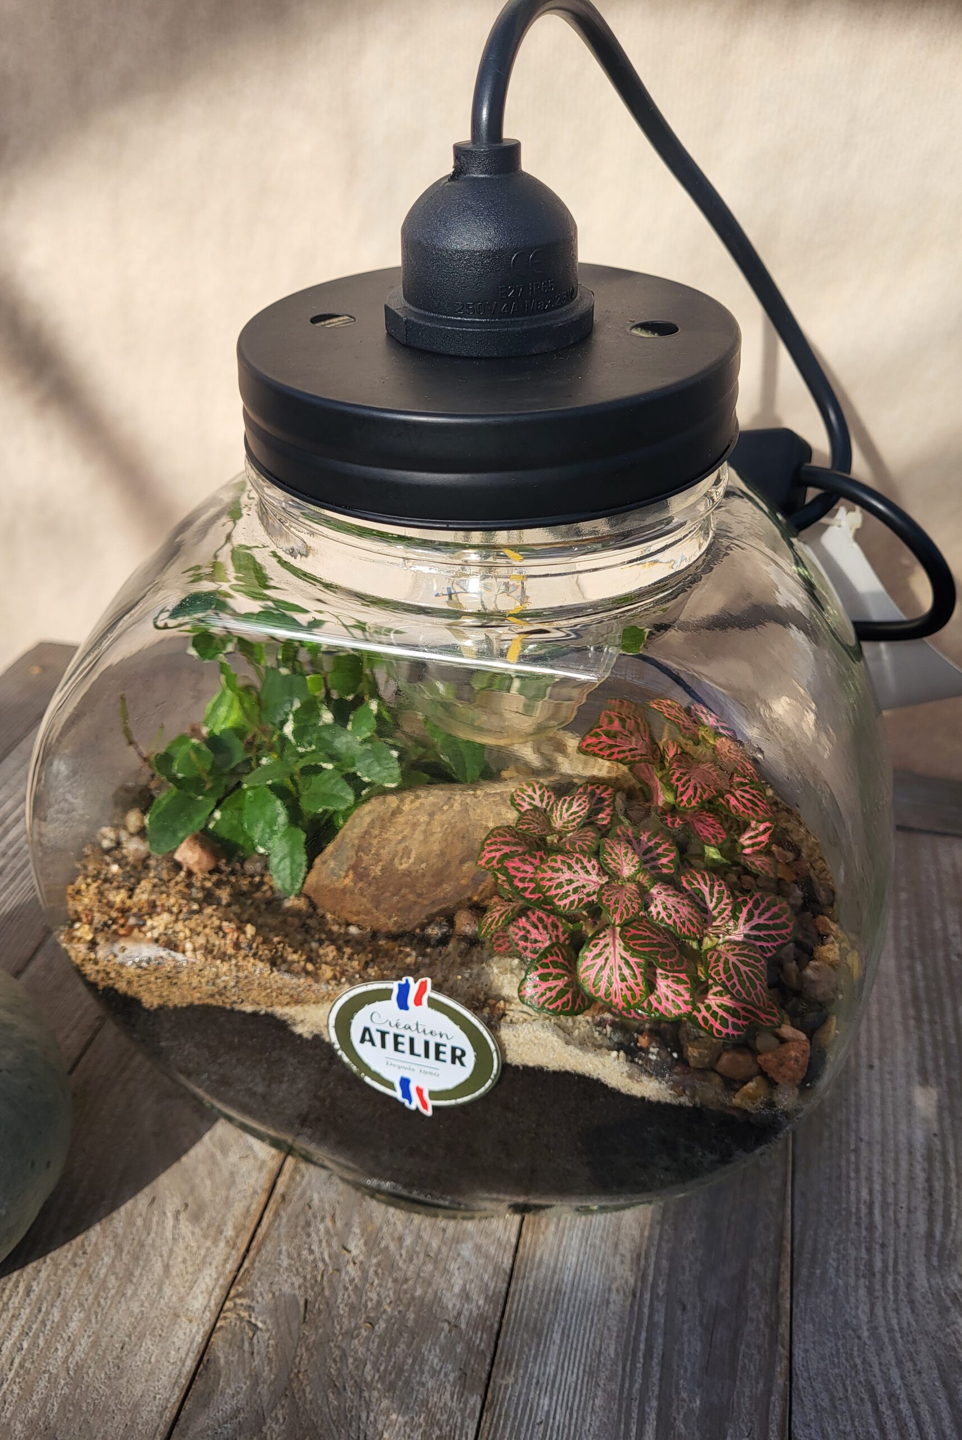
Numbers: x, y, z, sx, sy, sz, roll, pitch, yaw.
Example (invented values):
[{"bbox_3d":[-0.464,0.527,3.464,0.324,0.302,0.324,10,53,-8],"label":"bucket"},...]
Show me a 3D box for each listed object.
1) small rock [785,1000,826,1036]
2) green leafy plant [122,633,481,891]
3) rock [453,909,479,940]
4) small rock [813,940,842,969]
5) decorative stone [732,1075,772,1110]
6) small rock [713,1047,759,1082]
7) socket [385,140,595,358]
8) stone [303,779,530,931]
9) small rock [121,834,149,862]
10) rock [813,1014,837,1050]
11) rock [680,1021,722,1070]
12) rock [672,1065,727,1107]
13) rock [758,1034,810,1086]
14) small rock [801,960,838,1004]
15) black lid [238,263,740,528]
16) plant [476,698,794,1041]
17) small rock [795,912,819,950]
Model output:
[{"bbox_3d":[0.089,0.081,0.295,0.011,0.008,0.010,-2,36,0],"label":"small rock"},{"bbox_3d":[-0.051,0.010,0.334,0.105,0.063,0.066,-2,36,0],"label":"green leafy plant"},{"bbox_3d":[-0.004,0.062,0.329,0.008,0.008,0.009,1,36,0],"label":"rock"},{"bbox_3d":[0.107,0.072,0.333,0.009,0.008,0.009,1,36,0],"label":"small rock"},{"bbox_3d":[0.072,0.099,0.288,0.011,0.008,0.009,-2,36,0],"label":"decorative stone"},{"bbox_3d":[0.073,0.098,0.308,0.013,0.010,0.011,1,36,0],"label":"small rock"},{"bbox_3d":[0.002,-0.111,0.252,0.050,0.040,0.050,0,36,0],"label":"socket"},{"bbox_3d":[-0.016,0.035,0.326,0.070,0.037,0.037,-2,36,0],"label":"stone"},{"bbox_3d":[-0.111,0.041,0.347,0.009,0.008,0.008,-2,36,0],"label":"small rock"},{"bbox_3d":[0.100,0.091,0.315,0.009,0.009,0.011,1,36,0],"label":"rock"},{"bbox_3d":[0.063,0.094,0.312,0.012,0.011,0.014,1,36,0],"label":"rock"},{"bbox_3d":[0.062,0.104,0.307,0.015,0.011,0.012,1,36,0],"label":"rock"},{"bbox_3d":[0.080,0.090,0.287,0.013,0.011,0.012,-2,36,0],"label":"rock"},{"bbox_3d":[0.102,0.079,0.326,0.011,0.011,0.013,1,36,0],"label":"small rock"},{"bbox_3d":[0.002,-0.085,0.266,0.120,0.025,0.120,-1,36,1],"label":"black lid"},{"bbox_3d":[0.040,0.037,0.314,0.083,0.045,0.096,-2,36,0],"label":"plant"},{"bbox_3d":[0.102,0.066,0.340,0.009,0.010,0.012,1,36,0],"label":"small rock"}]

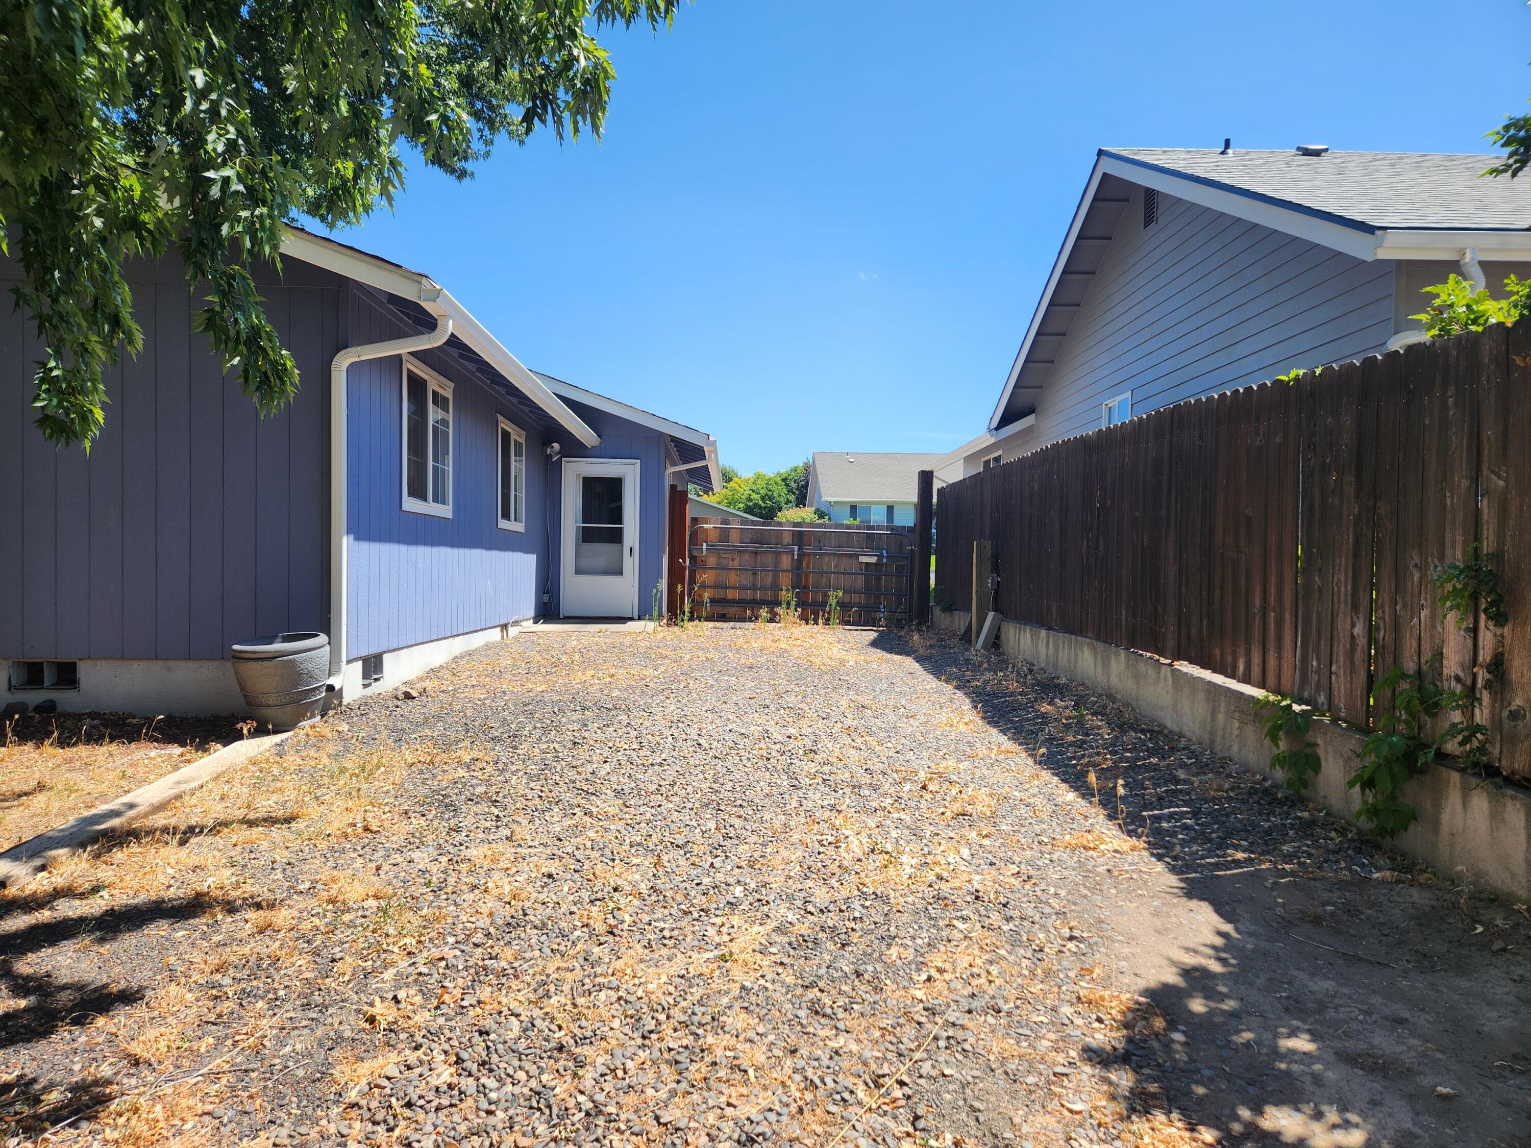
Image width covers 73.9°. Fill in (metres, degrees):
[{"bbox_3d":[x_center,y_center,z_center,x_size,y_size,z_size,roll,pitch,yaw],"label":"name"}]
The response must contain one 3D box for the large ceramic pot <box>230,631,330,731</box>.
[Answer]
[{"bbox_3d":[-2.810,0.628,5.940,0.520,0.490,0.520,-3,5,-2],"label":"large ceramic pot"}]

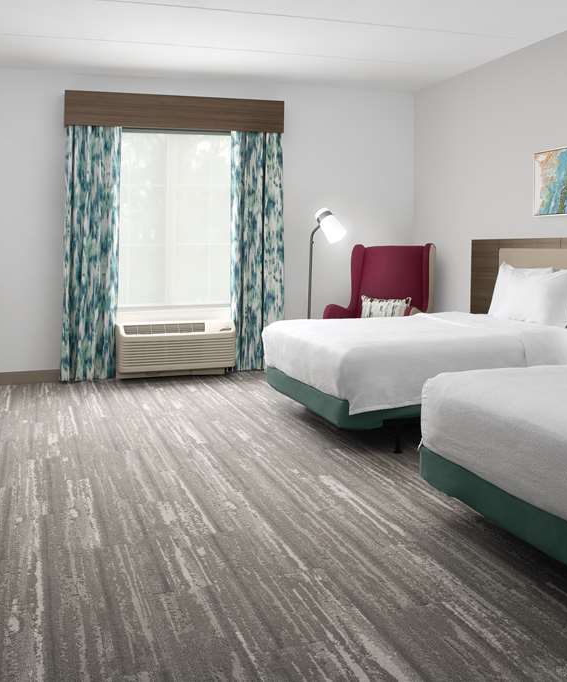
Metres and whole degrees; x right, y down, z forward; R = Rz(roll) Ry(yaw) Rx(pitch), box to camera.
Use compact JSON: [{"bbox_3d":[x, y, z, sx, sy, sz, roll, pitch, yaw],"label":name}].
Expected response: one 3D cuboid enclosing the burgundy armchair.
[{"bbox_3d":[0.875,-0.266,6.150,0.780,1.220,0.800,5,9,33],"label":"burgundy armchair"}]

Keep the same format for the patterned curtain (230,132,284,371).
[{"bbox_3d":[-0.248,-0.879,6.585,0.540,2.317,0.140,-2,7,-18],"label":"patterned curtain"}]

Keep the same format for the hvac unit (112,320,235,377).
[{"bbox_3d":[-1.009,0.080,6.400,1.080,0.440,0.240,-2,8,-17],"label":"hvac unit"}]

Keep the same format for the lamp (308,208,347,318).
[{"bbox_3d":[0.390,-0.445,6.330,0.450,1.571,0.260,4,7,30],"label":"lamp"}]

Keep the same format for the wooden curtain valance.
[{"bbox_3d":[-0.983,-2.112,6.372,2.017,0.321,0.190,-2,7,-18],"label":"wooden curtain valance"}]

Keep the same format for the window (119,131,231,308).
[{"bbox_3d":[-1.026,-1.168,6.501,1.097,1.731,0.100,-2,7,-18],"label":"window"}]

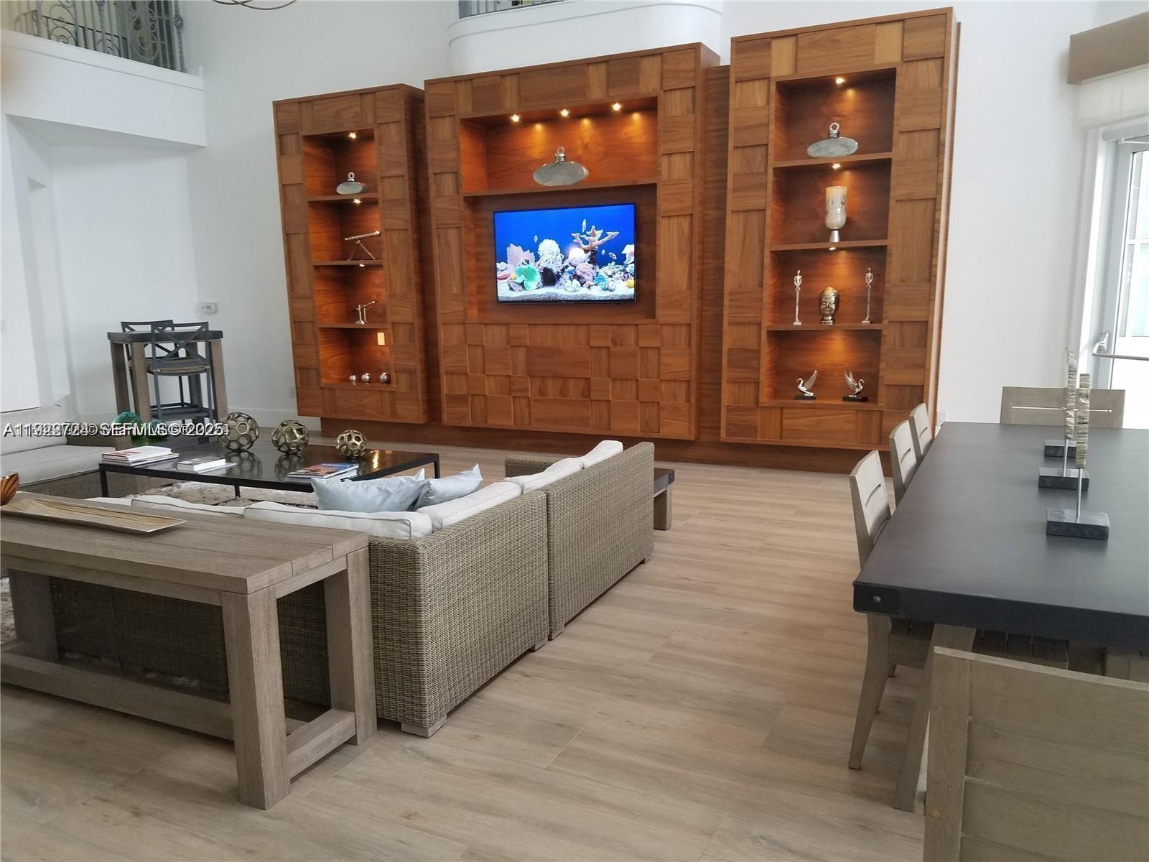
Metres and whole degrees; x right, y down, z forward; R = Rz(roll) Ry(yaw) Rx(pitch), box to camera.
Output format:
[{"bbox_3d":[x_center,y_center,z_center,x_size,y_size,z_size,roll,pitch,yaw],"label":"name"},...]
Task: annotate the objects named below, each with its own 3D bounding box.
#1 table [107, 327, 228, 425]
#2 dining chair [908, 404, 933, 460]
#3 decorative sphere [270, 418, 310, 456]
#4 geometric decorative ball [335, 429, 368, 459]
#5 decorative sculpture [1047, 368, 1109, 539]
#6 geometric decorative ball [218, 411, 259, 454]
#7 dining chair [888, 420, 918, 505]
[{"bbox_3d":[-4.333,-0.494,9.261,0.704,1.147,0.922,8,13,44],"label":"table"},{"bbox_3d":[1.841,0.387,3.857,0.605,0.950,0.455,4,11,29],"label":"dining chair"},{"bbox_3d":[-1.947,0.040,5.904,0.243,0.243,0.243,4,11,27],"label":"decorative sphere"},{"bbox_3d":[-1.472,0.086,5.705,0.200,0.200,0.200,-1,9,0],"label":"geometric decorative ball"},{"bbox_3d":[1.553,0.067,2.640,0.160,0.489,0.175,4,11,27],"label":"decorative sculpture"},{"bbox_3d":[-2.346,0.006,6.039,0.280,0.280,0.280,4,11,27],"label":"geometric decorative ball"},{"bbox_3d":[1.566,0.475,3.354,0.605,0.950,0.455,4,11,29],"label":"dining chair"}]

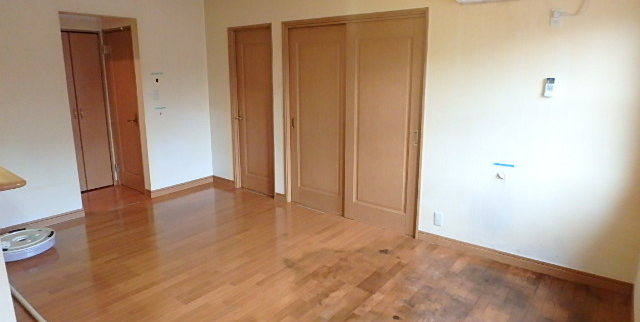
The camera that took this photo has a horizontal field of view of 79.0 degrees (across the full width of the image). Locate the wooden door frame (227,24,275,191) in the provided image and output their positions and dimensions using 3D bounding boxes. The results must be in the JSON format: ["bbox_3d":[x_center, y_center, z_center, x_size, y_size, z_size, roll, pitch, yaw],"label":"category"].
[{"bbox_3d":[-0.813,-0.587,4.802,0.745,2.050,0.120,10,16,37],"label":"wooden door frame"}]

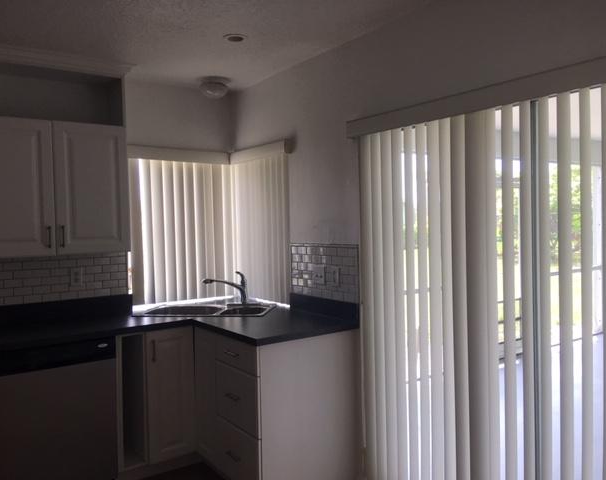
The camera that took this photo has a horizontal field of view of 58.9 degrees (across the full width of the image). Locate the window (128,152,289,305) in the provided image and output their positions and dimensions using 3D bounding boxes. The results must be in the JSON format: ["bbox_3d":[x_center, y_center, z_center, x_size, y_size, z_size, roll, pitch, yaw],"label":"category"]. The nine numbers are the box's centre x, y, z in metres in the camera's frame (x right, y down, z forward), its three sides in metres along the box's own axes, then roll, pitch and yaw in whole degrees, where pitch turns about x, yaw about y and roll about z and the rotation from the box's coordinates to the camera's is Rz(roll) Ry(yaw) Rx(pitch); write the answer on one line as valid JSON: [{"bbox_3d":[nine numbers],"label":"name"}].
[{"bbox_3d":[-0.614,-0.064,3.432,0.790,0.940,0.740,-3,2,-35],"label":"window"}]

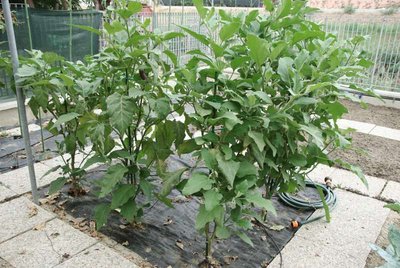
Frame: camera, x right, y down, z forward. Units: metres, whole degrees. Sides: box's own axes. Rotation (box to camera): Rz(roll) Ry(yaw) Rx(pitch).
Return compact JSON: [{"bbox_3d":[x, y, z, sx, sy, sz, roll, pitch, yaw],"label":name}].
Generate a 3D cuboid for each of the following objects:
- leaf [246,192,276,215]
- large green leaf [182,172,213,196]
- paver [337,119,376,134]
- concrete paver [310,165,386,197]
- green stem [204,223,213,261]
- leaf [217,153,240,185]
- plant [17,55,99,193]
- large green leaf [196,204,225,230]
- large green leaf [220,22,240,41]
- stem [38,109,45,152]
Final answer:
[{"bbox_3d":[0.359,0.406,2.016,0.170,0.100,0.100,5,19,11],"label":"leaf"},{"bbox_3d":[-0.014,0.287,1.960,0.170,0.120,0.090,1,18,0],"label":"large green leaf"},{"bbox_3d":[2.223,-0.084,4.947,0.476,0.045,0.490,14,22,35],"label":"paver"},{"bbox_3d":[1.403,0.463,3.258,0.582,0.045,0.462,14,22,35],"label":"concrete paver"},{"bbox_3d":[0.052,0.655,2.103,0.040,0.272,0.032,1,18,2],"label":"green stem"},{"bbox_3d":[0.157,0.196,1.903,0.130,0.175,0.060,3,18,5],"label":"leaf"},{"bbox_3d":[-1.103,-0.045,2.758,0.554,1.164,0.554,-7,20,-22],"label":"plant"},{"bbox_3d":[0.054,0.478,1.974,0.165,0.135,0.080,1,18,2],"label":"large green leaf"},{"bbox_3d":[0.195,-0.654,2.201,0.130,0.115,0.070,2,18,4],"label":"large green leaf"},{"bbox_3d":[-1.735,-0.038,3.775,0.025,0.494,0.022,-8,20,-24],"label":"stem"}]

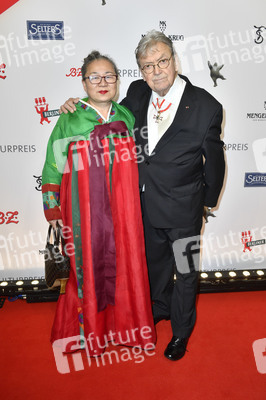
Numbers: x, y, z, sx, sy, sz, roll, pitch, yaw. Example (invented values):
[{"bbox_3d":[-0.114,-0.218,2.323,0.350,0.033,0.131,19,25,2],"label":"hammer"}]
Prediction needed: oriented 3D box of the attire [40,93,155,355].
[{"bbox_3d":[-0.169,0.151,1.995,0.600,1.360,0.450,-3,16,-9],"label":"attire"}]

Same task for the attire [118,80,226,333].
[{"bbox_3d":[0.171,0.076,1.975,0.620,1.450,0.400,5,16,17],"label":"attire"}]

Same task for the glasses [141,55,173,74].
[{"bbox_3d":[0.119,-0.642,1.675,0.139,0.046,0.140,-14,26,18],"label":"glasses"}]

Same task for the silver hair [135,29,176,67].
[{"bbox_3d":[0.110,-0.700,1.707,0.180,0.195,0.205,-14,26,18],"label":"silver hair"}]

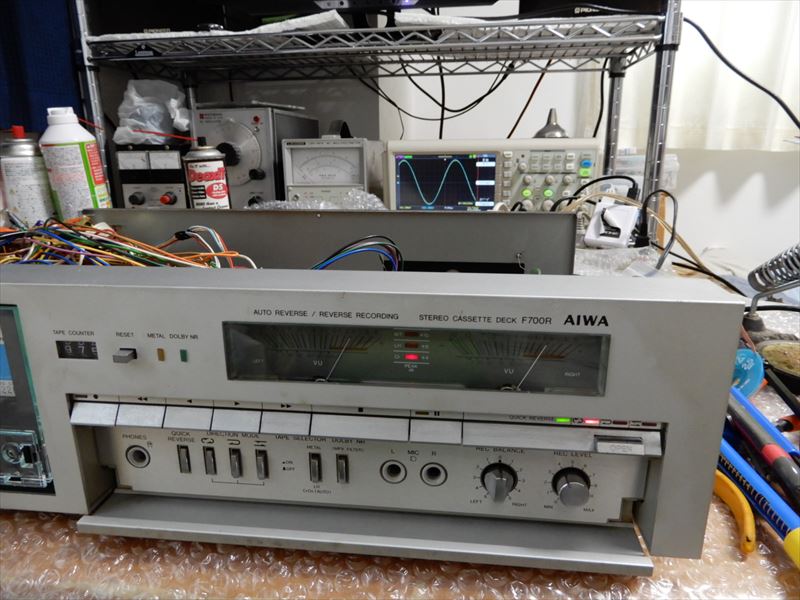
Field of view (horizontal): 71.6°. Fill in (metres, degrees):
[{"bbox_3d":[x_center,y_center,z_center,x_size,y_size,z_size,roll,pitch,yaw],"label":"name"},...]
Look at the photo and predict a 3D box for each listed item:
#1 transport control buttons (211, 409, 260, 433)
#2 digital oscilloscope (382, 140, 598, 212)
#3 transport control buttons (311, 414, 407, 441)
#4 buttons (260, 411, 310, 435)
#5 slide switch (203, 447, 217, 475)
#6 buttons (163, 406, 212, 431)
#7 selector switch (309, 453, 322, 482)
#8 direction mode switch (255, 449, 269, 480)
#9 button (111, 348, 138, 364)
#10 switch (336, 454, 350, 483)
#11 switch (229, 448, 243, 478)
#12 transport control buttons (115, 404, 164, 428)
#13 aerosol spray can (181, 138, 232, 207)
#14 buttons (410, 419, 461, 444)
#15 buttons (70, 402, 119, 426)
[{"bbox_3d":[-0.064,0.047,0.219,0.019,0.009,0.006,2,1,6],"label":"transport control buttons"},{"bbox_3d":[0.143,-0.185,0.920,0.323,0.157,0.140,0,16,0],"label":"digital oscilloscope"},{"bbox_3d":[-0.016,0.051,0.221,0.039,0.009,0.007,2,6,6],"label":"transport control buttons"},{"bbox_3d":[-0.044,0.048,0.217,0.020,0.009,0.006,2,1,6],"label":"buttons"},{"bbox_3d":[-0.086,0.073,0.252,0.005,0.014,0.003,2,16,6],"label":"slide switch"},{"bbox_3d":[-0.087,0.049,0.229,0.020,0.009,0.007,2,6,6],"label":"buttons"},{"bbox_3d":[-0.038,0.075,0.246,0.005,0.014,0.004,2,16,6],"label":"selector switch"},{"bbox_3d":[-0.062,0.075,0.250,0.005,0.014,0.005,2,16,6],"label":"direction mode switch"},{"bbox_3d":[-0.109,0.023,0.220,0.006,0.003,0.006,2,16,6],"label":"button"},{"bbox_3d":[-0.025,0.075,0.247,0.005,0.014,0.005,2,16,6],"label":"switch"},{"bbox_3d":[-0.074,0.074,0.251,0.005,0.014,0.005,2,16,6],"label":"switch"},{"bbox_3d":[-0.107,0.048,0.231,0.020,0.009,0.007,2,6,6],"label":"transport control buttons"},{"bbox_3d":[-0.257,-0.134,0.748,0.053,0.165,0.053,-7,16,-18],"label":"aerosol spray can"},{"bbox_3d":[0.014,0.050,0.211,0.020,0.009,0.006,2,1,6],"label":"buttons"},{"bbox_3d":[-0.123,0.046,0.225,0.019,0.009,0.006,2,1,6],"label":"buttons"}]

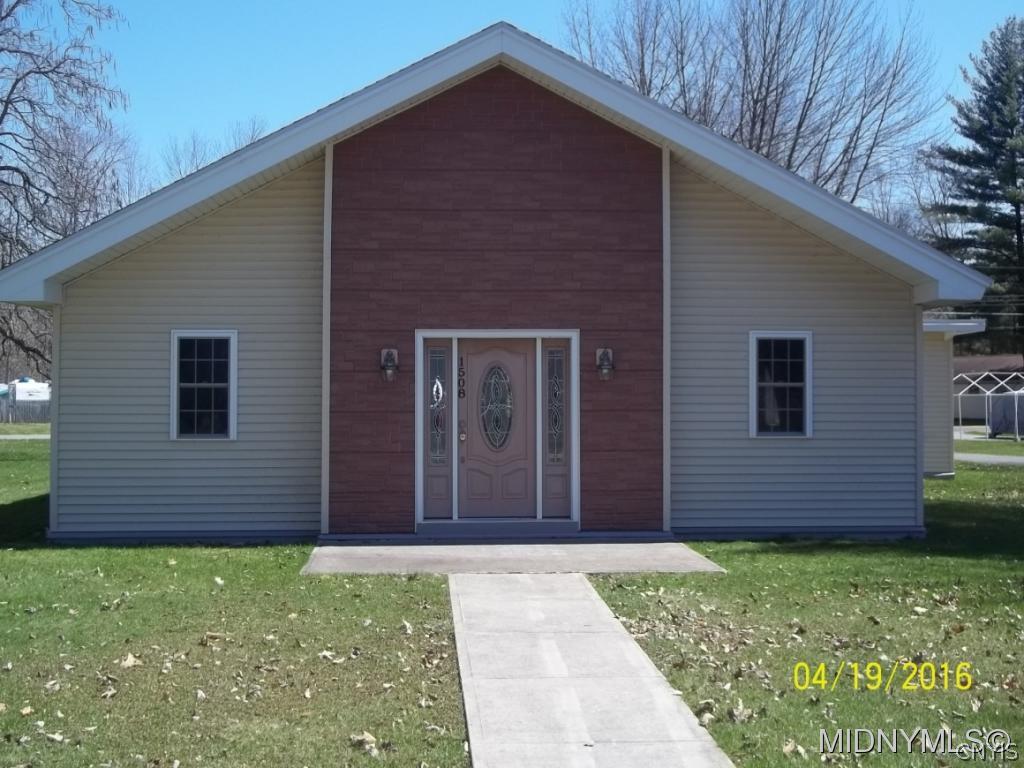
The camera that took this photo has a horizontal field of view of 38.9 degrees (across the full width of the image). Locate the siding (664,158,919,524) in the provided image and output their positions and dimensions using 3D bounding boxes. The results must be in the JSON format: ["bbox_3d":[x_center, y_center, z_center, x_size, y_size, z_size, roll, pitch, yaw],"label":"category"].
[{"bbox_3d":[3.265,-0.422,16.798,2.961,4.281,0.150,0,0,-4],"label":"siding"}]

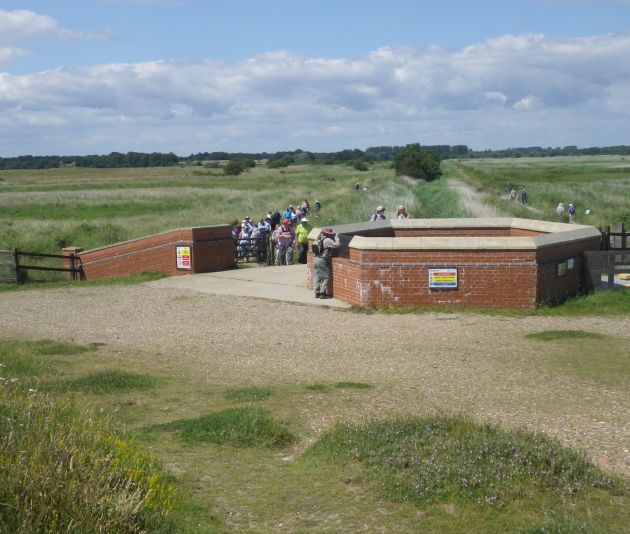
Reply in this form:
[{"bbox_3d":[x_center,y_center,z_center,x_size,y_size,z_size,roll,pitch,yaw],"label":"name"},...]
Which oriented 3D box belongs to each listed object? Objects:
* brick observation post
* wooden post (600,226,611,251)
[{"bbox_3d":[3.405,-0.230,21.571,7.350,1.561,6.500,0,7,10],"label":"brick observation post"},{"bbox_3d":[8.366,-0.579,24.673,0.200,1.219,0.200,3,8,28],"label":"wooden post"}]

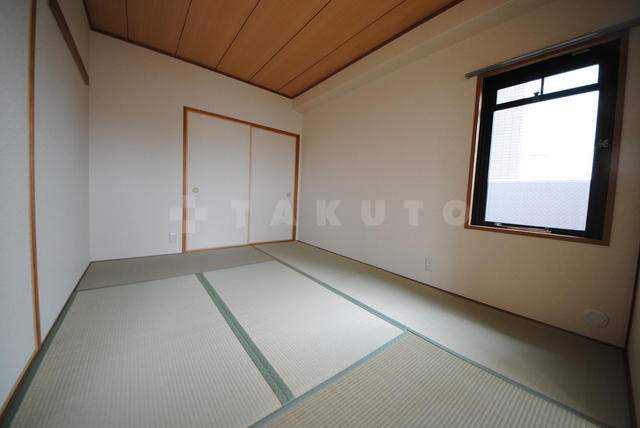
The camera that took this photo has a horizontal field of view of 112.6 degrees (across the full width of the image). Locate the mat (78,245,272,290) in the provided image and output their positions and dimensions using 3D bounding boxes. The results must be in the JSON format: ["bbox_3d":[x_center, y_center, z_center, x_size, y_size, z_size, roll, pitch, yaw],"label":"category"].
[{"bbox_3d":[-1.483,0.566,2.490,1.711,0.040,0.851,0,5,-39],"label":"mat"}]

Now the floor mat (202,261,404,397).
[{"bbox_3d":[-0.329,0.679,1.764,0.834,0.040,1.711,0,5,-39],"label":"floor mat"}]

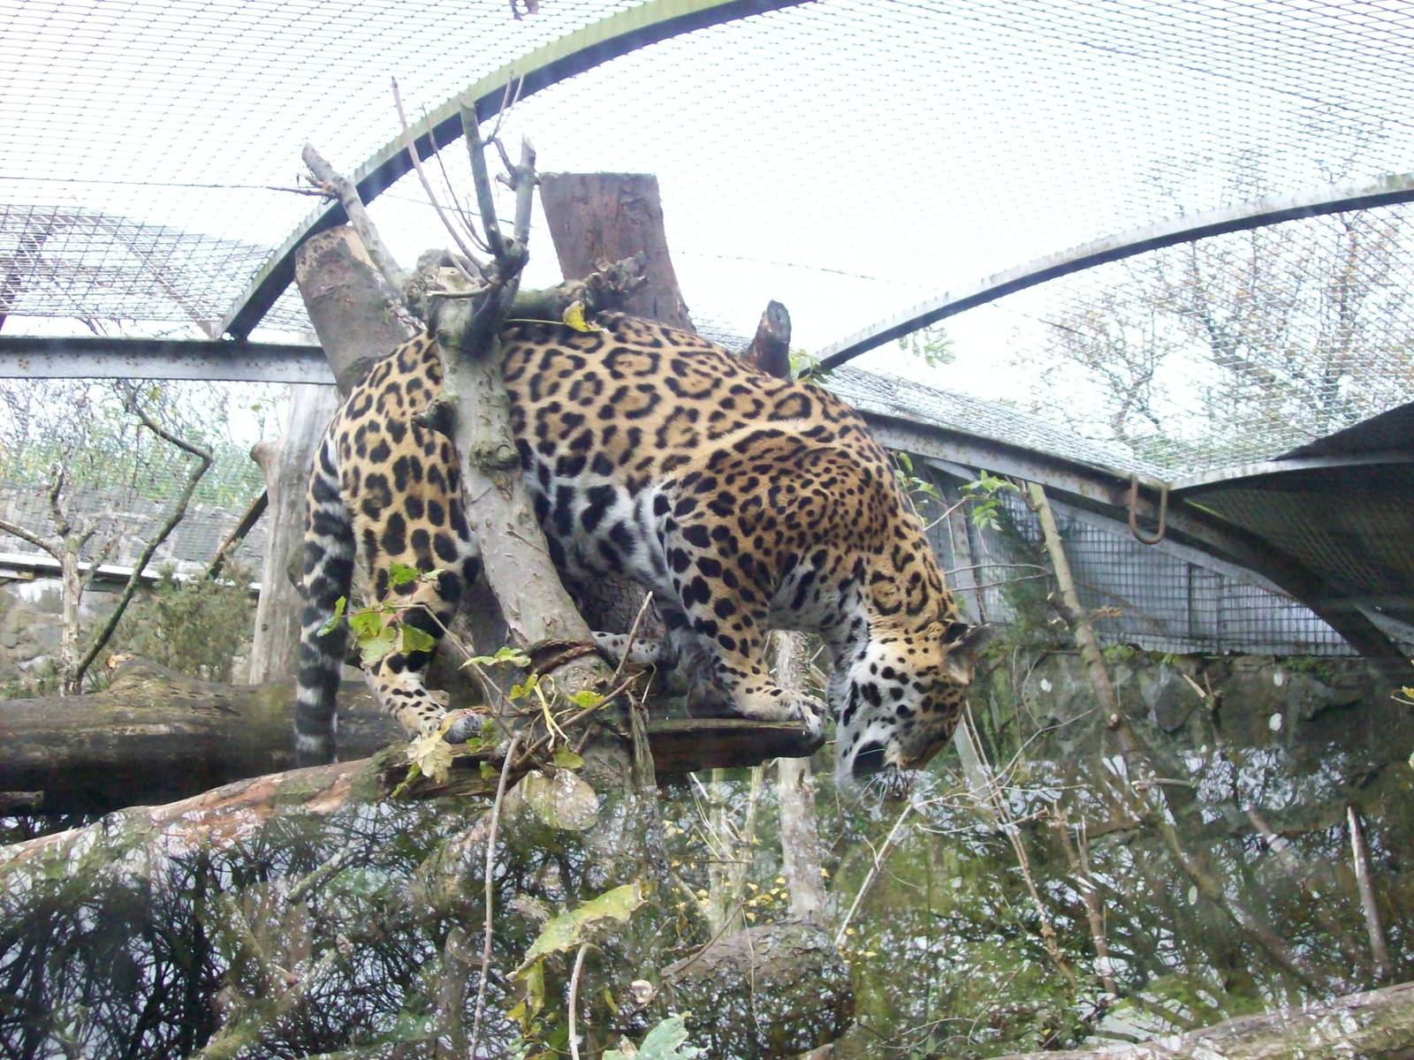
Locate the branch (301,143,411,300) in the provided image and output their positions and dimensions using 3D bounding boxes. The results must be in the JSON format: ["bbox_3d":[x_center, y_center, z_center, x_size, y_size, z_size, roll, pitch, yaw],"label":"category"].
[{"bbox_3d":[-0.591,-0.526,3.100,0.060,0.300,0.050,-35,0,0],"label":"branch"}]

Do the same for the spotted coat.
[{"bbox_3d":[-0.110,0.028,3.050,1.140,0.780,0.460,0,-3,0],"label":"spotted coat"}]

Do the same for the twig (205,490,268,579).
[{"bbox_3d":[-1.229,0.013,4.800,0.030,0.290,0.030,36,0,0],"label":"twig"}]

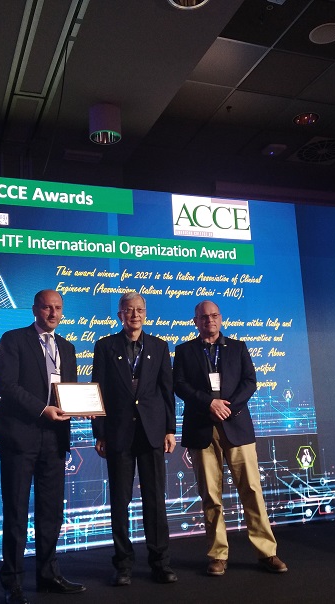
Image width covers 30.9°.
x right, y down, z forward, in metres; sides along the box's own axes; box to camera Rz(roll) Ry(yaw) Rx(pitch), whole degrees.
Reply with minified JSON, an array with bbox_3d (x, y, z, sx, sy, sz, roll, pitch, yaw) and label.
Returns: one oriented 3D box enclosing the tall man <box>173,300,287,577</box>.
[{"bbox_3d":[0.379,0.827,3.926,0.600,1.690,0.400,0,-12,-13],"label":"tall man"}]

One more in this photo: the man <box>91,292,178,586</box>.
[{"bbox_3d":[-0.199,0.808,3.831,0.540,1.750,0.360,-2,-11,-7],"label":"man"}]

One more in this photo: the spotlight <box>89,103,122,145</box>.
[{"bbox_3d":[-0.467,-1.341,4.560,0.236,0.229,0.236,-3,-11,-1],"label":"spotlight"}]

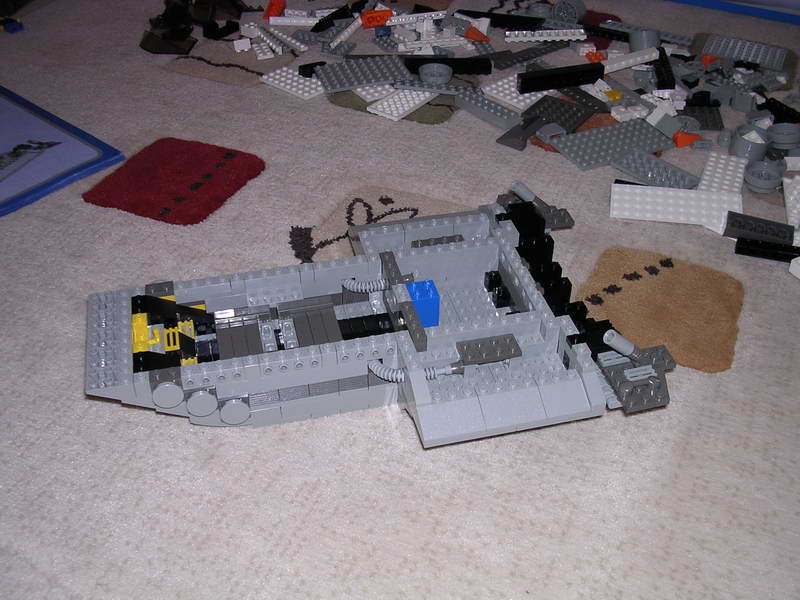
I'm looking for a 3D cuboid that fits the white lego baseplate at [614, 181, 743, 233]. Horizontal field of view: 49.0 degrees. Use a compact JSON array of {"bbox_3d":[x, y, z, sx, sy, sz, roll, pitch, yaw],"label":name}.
[{"bbox_3d":[0.207,-0.069,0.659,0.096,0.005,0.032,6,56,9],"label":"white lego baseplate"}]

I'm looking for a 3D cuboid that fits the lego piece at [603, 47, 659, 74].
[{"bbox_3d":[0.223,-0.232,0.853,0.062,0.009,0.011,-15,42,0],"label":"lego piece"}]

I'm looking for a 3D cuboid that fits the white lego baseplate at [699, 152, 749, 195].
[{"bbox_3d":[0.257,-0.097,0.699,0.032,0.005,0.068,16,41,18],"label":"white lego baseplate"}]

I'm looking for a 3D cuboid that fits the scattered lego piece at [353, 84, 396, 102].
[{"bbox_3d":[-0.026,-0.194,0.810,0.034,0.005,0.040,-22,44,-26],"label":"scattered lego piece"}]

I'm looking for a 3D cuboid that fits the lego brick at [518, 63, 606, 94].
[{"bbox_3d":[0.143,-0.197,0.782,0.080,0.016,0.010,-10,42,-14],"label":"lego brick"}]

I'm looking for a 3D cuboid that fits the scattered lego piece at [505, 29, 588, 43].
[{"bbox_3d":[0.143,-0.260,0.864,0.080,0.005,0.016,-2,41,-5],"label":"scattered lego piece"}]

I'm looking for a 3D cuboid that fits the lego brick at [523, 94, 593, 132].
[{"bbox_3d":[0.137,-0.162,0.761,0.048,0.005,0.048,23,42,25],"label":"lego brick"}]

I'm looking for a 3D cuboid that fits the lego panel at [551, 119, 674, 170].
[{"bbox_3d":[0.177,-0.129,0.732,0.096,0.005,0.048,-17,44,-22],"label":"lego panel"}]

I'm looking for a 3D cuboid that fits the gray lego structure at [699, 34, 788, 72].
[{"bbox_3d":[0.359,-0.259,0.918,0.080,0.005,0.048,16,43,15],"label":"gray lego structure"}]

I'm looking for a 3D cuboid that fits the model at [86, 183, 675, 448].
[{"bbox_3d":[-0.015,0.012,0.504,0.312,0.060,0.185,-8,40,-11],"label":"model"}]

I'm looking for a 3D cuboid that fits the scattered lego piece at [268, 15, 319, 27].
[{"bbox_3d":[-0.108,-0.292,0.925,0.058,0.009,0.009,2,39,1],"label":"scattered lego piece"}]

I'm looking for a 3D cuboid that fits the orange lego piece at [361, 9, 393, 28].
[{"bbox_3d":[-0.025,-0.297,0.925,0.032,0.016,0.011,-11,41,-15],"label":"orange lego piece"}]

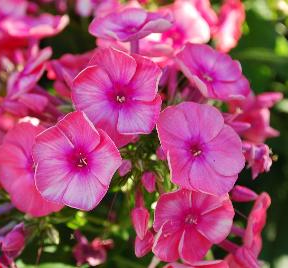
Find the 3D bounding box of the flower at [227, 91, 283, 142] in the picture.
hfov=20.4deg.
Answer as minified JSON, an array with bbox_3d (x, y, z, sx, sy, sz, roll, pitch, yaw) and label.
[{"bbox_3d":[0.045,-0.007,0.330,0.016,0.020,0.021,-14,10,34],"label":"flower"}]

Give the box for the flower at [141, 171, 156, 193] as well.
[{"bbox_3d":[0.002,0.018,0.308,0.005,0.009,0.005,-3,6,0],"label":"flower"}]

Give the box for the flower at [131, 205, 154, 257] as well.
[{"bbox_3d":[-0.001,0.037,0.302,0.009,0.018,0.009,-6,6,0],"label":"flower"}]

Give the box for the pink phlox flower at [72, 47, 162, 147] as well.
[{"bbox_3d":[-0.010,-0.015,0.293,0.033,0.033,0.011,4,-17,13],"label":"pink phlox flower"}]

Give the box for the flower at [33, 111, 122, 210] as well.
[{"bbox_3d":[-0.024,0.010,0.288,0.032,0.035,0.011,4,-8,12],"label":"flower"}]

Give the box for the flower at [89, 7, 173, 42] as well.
[{"bbox_3d":[-0.005,-0.044,0.322,0.032,0.009,0.029,7,29,19],"label":"flower"}]

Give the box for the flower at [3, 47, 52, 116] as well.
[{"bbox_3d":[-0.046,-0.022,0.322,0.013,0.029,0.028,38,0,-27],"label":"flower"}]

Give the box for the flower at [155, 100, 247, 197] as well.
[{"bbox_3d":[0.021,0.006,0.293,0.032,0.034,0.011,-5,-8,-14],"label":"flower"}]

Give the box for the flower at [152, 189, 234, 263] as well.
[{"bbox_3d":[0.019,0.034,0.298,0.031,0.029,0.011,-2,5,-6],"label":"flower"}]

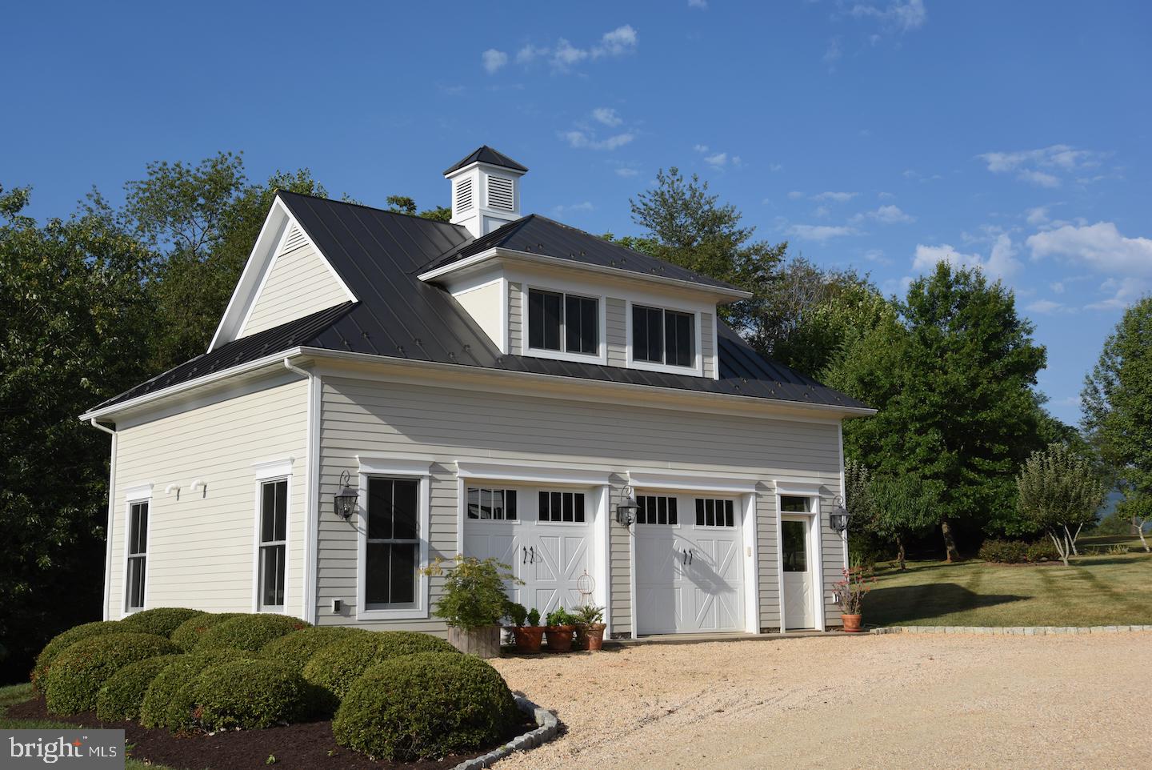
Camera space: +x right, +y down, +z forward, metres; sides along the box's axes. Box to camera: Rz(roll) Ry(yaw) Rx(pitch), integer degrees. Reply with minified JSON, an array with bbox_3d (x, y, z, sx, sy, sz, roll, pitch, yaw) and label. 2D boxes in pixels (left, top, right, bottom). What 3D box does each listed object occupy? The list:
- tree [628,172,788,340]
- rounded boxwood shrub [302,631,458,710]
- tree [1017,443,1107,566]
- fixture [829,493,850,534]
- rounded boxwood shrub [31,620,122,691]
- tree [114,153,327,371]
[{"bbox_3d":[4.114,-0.406,46.500,7.000,13.100,7.000,6,-11,-37],"label":"tree"},{"bbox_3d":[-1.845,2.658,13.400,1.400,0.660,1.400,-1,-9,0],"label":"rounded boxwood shrub"},{"bbox_3d":[13.786,3.399,40.000,2.500,3.450,2.500,-4,-9,19],"label":"tree"},{"bbox_3d":[4.805,2.346,25.741,0.250,0.700,0.300,6,-11,-37],"label":"fixture"},{"bbox_3d":[-5.403,3.052,15.913,1.430,0.750,1.430,6,-11,-37],"label":"rounded boxwood shrub"},{"bbox_3d":[-8.756,0.247,34.355,5.600,12.259,5.600,6,-11,-37],"label":"tree"}]

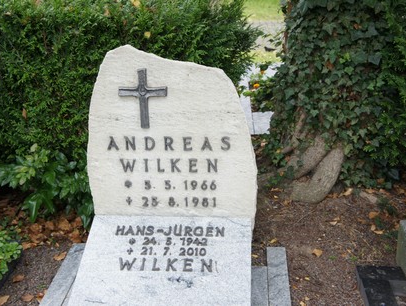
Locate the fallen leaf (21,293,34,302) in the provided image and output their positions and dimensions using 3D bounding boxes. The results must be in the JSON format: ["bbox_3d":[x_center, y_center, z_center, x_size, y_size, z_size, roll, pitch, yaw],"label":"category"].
[{"bbox_3d":[-0.709,0.588,2.484,0.052,0.015,0.048,-2,22,0],"label":"fallen leaf"}]

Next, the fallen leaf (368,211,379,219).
[{"bbox_3d":[0.852,0.309,3.058,0.060,0.020,0.050,-2,22,0],"label":"fallen leaf"}]

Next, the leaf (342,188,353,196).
[{"bbox_3d":[0.781,0.213,3.300,0.076,0.020,0.044,-16,26,-32],"label":"leaf"}]

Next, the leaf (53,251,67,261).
[{"bbox_3d":[-0.644,0.467,2.775,0.073,0.018,0.042,-19,28,-37],"label":"leaf"}]

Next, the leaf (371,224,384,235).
[{"bbox_3d":[0.833,0.365,2.919,0.065,0.020,0.063,-2,22,0],"label":"leaf"}]

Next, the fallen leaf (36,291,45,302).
[{"bbox_3d":[-0.654,0.584,2.484,0.043,0.020,0.063,-2,22,0],"label":"fallen leaf"}]

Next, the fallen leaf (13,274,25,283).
[{"bbox_3d":[-0.782,0.536,2.617,0.057,0.015,0.048,-2,22,0],"label":"fallen leaf"}]

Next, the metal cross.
[{"bbox_3d":[-0.246,-0.216,2.505,0.201,0.251,0.020,0,22,5],"label":"metal cross"}]

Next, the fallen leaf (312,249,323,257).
[{"bbox_3d":[0.515,0.448,2.739,0.052,0.018,0.046,-2,22,0],"label":"fallen leaf"}]

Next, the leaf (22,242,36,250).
[{"bbox_3d":[-0.813,0.437,2.859,0.066,0.020,0.050,-2,22,0],"label":"leaf"}]

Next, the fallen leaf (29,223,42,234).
[{"bbox_3d":[-0.819,0.371,3.011,0.059,0.030,0.065,-2,22,0],"label":"fallen leaf"}]

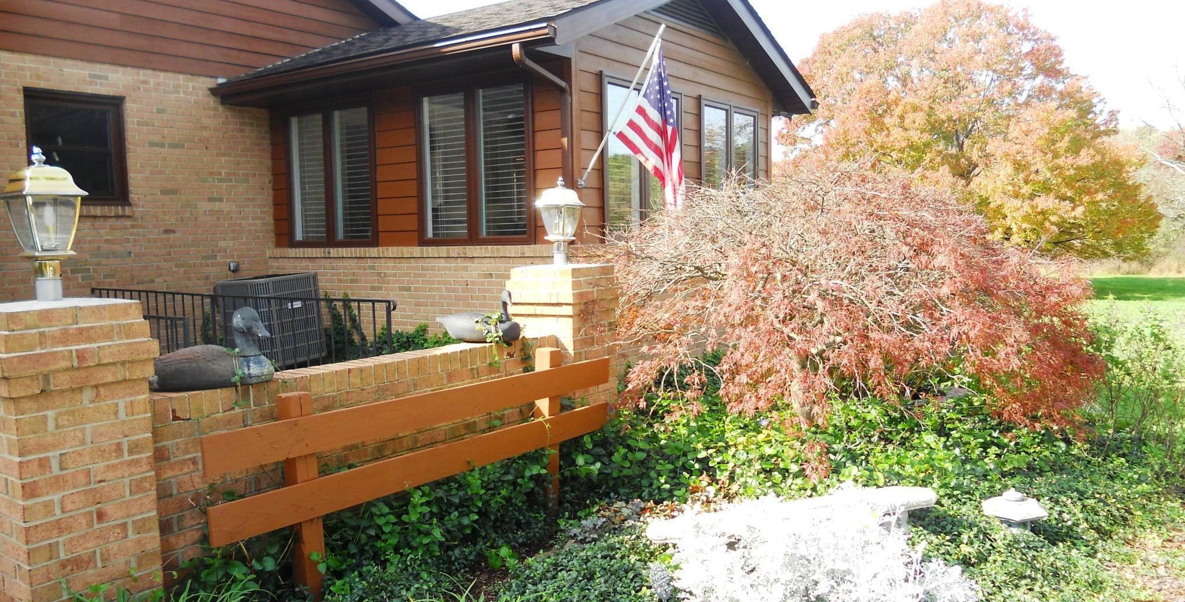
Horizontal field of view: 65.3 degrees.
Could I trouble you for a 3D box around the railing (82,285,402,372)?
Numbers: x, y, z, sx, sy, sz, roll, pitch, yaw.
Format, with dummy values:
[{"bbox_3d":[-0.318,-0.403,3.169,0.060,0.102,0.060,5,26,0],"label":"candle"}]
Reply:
[{"bbox_3d":[-2.405,0.403,5.978,3.394,0.900,0.050,2,5,37],"label":"railing"}]

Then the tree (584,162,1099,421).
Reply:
[{"bbox_3d":[1.620,-0.015,5.800,2.900,1.800,3.050,2,5,35],"label":"tree"}]

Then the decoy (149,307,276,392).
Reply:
[{"bbox_3d":[-1.458,0.177,3.515,0.210,0.295,0.580,2,5,41],"label":"decoy"}]

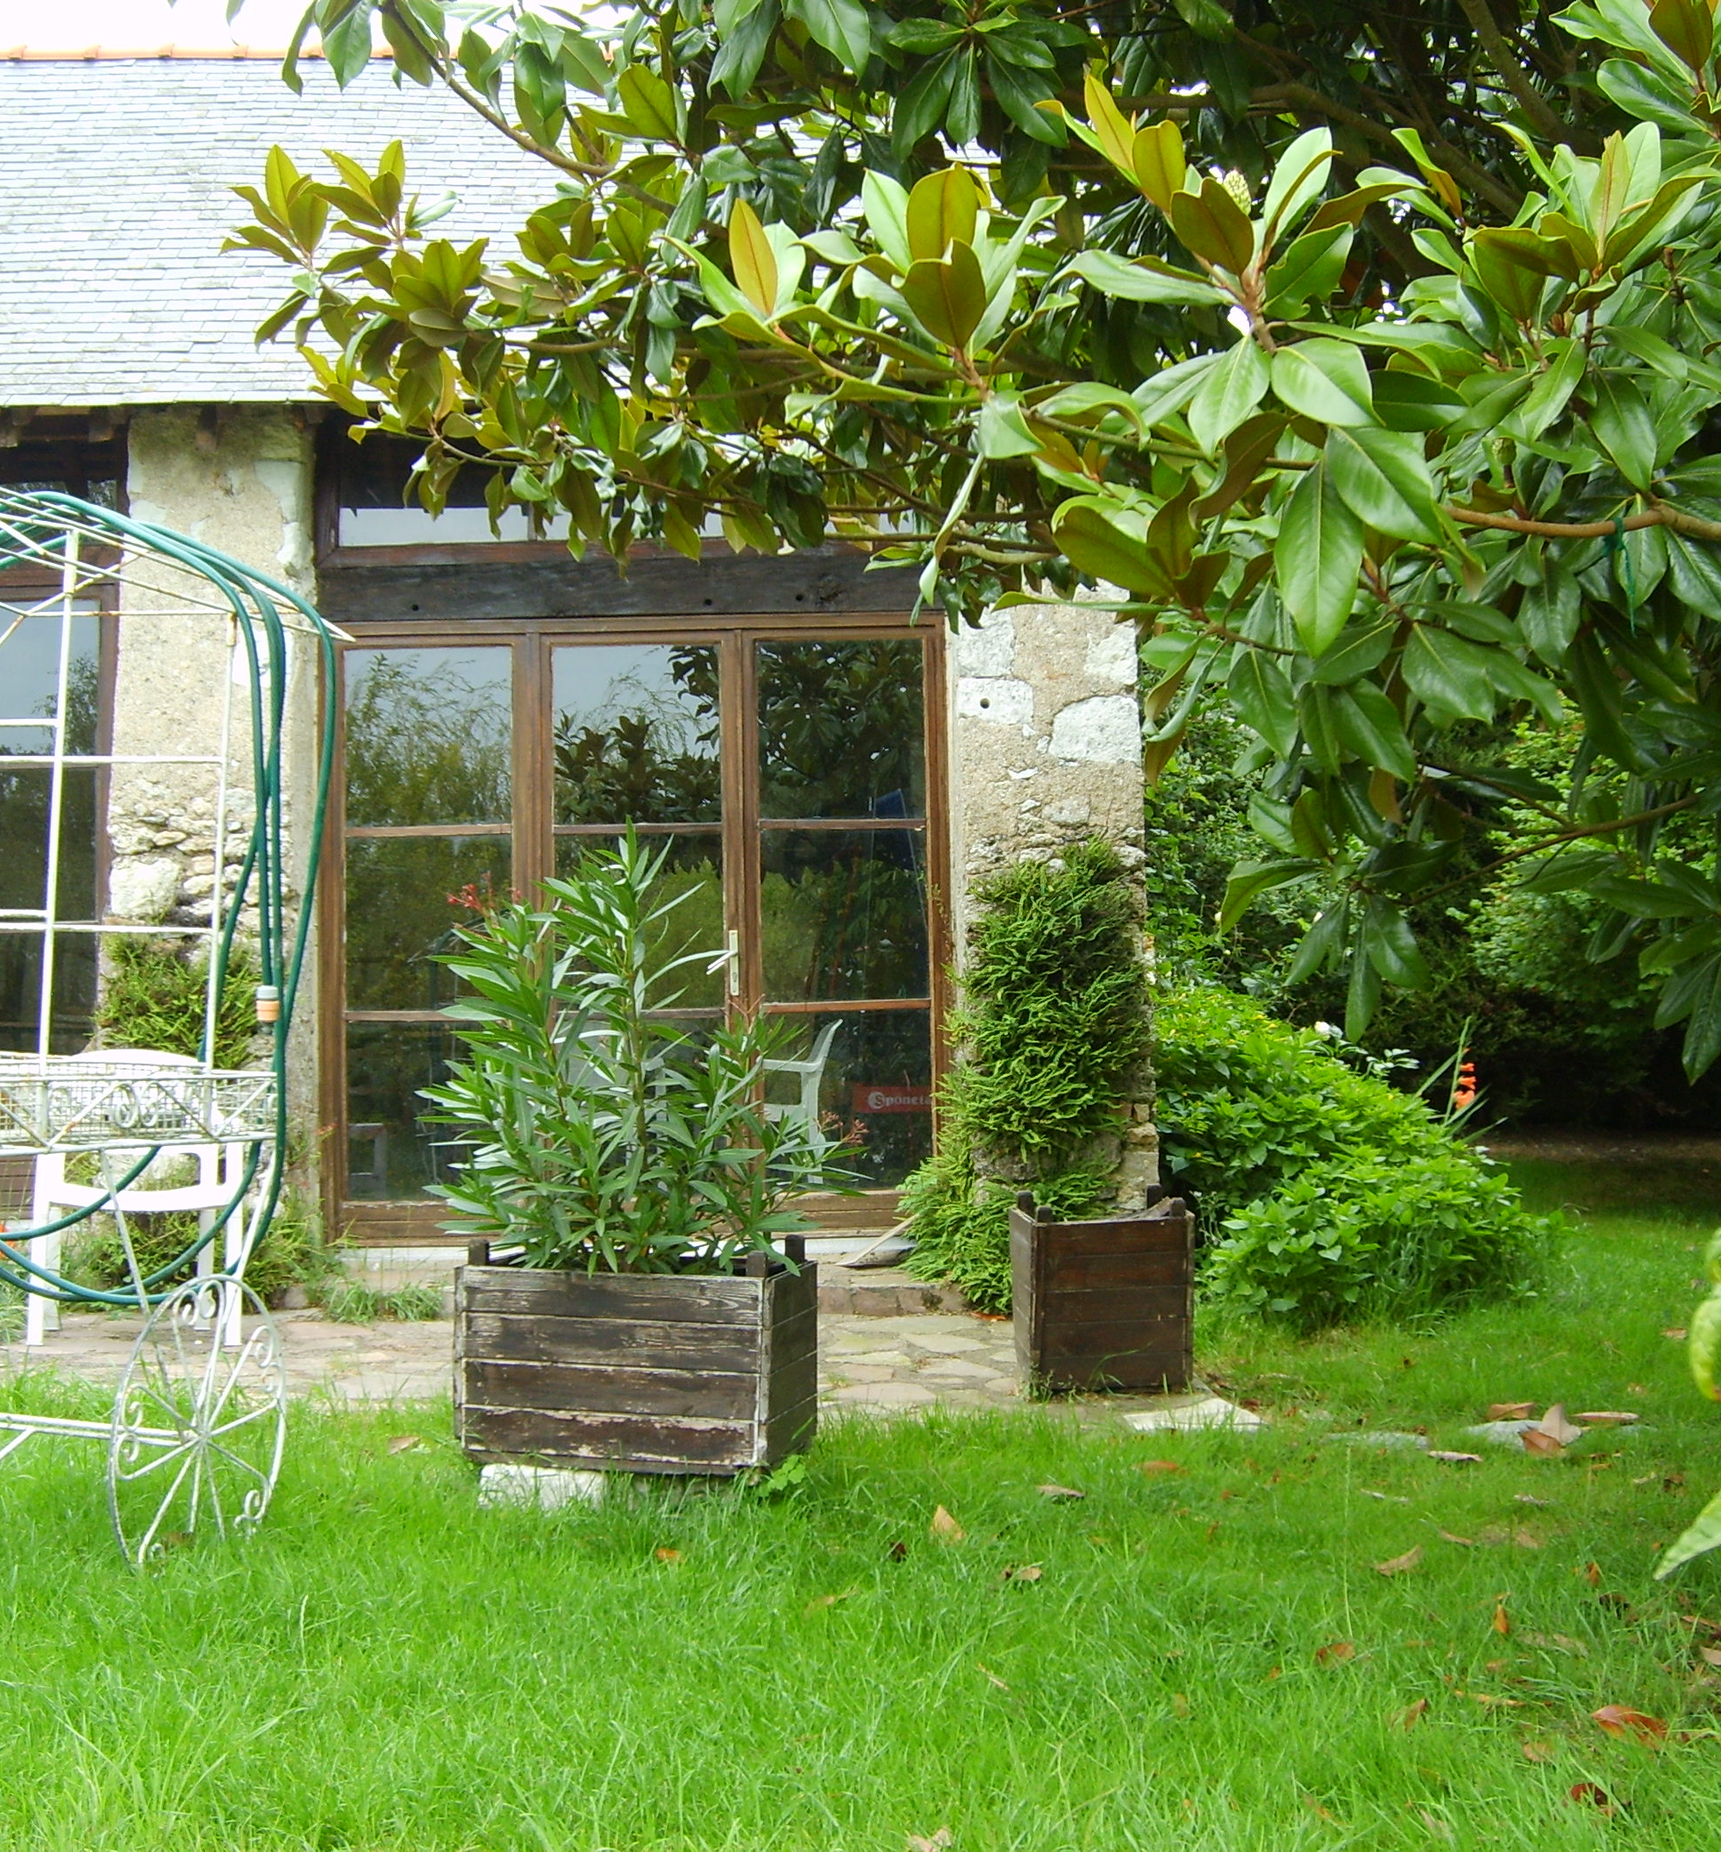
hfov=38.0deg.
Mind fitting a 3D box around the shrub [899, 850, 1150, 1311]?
[{"bbox_3d":[0.506,0.473,7.900,0.760,1.470,0.450,-1,-3,-1],"label":"shrub"}]

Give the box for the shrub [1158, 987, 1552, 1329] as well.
[{"bbox_3d":[1.567,0.737,8.200,1.250,1.080,1.200,-1,-3,0],"label":"shrub"}]

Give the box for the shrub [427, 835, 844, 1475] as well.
[{"bbox_3d":[-0.458,0.466,5.250,0.780,1.290,0.600,-2,-3,14],"label":"shrub"}]

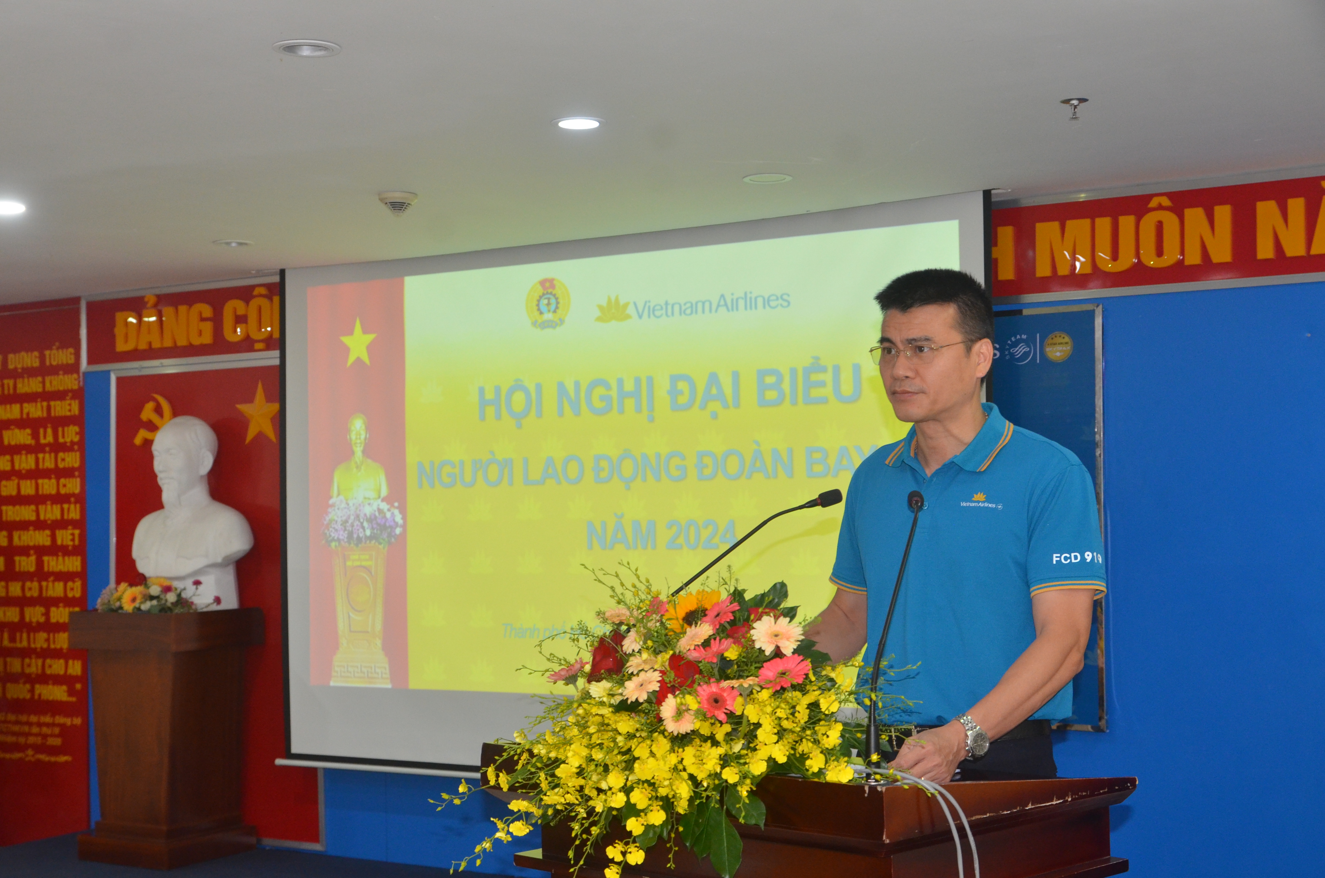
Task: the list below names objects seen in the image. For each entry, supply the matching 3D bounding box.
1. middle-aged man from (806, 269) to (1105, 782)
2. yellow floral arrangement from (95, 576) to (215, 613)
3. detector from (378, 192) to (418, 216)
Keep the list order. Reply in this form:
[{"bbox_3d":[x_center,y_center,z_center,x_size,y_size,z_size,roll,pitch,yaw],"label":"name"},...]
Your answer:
[{"bbox_3d":[0.420,0.590,2.941,0.530,1.724,0.500,-3,-3,41],"label":"middle-aged man"},{"bbox_3d":[-2.034,0.618,7.650,0.440,0.160,0.230,-2,-3,32],"label":"yellow floral arrangement"},{"bbox_3d":[-0.823,-0.730,5.945,0.122,0.060,0.122,-1,-2,0],"label":"detector"}]

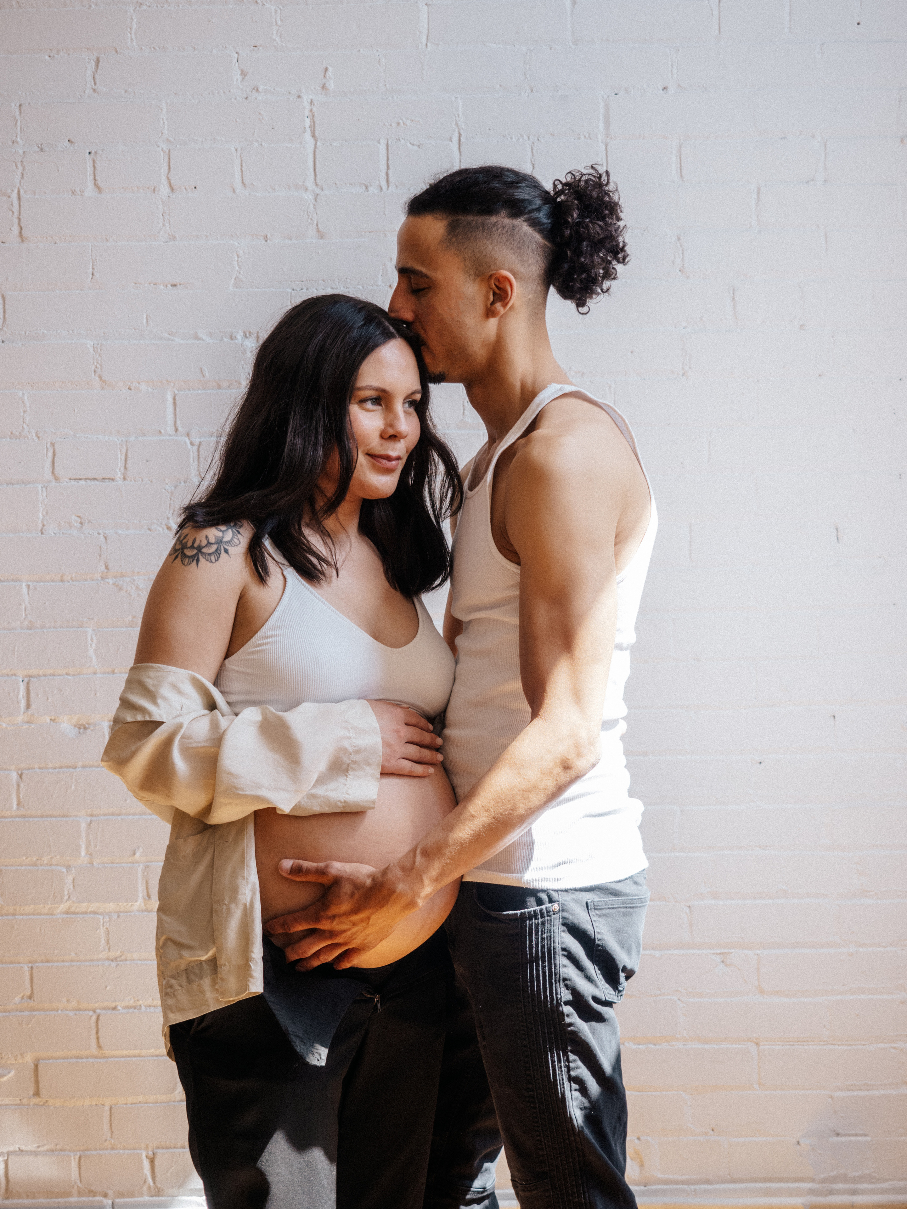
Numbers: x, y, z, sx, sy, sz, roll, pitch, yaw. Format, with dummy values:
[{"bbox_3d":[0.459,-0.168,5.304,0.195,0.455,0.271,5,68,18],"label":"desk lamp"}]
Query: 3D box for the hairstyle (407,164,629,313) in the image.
[{"bbox_3d":[0.076,-0.434,3.320,0.262,0.178,0.170,0,0,-7],"label":"hairstyle"}]

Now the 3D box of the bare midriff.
[{"bbox_3d":[-0.121,0.294,3.220,0.290,0.260,0.230,0,0,-37],"label":"bare midriff"}]

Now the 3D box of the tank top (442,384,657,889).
[{"bbox_3d":[0.115,0.038,3.330,0.260,0.600,0.370,0,0,-22],"label":"tank top"}]

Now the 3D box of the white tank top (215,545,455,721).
[{"bbox_3d":[-0.139,0.028,3.270,0.300,0.220,0.240,0,0,-37],"label":"white tank top"}]

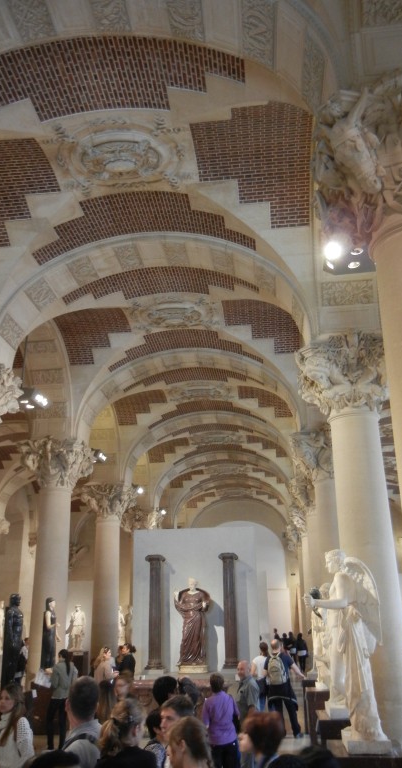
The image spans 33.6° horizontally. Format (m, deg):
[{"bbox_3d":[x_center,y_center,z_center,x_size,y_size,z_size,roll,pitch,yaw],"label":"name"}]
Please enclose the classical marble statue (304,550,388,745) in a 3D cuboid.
[{"bbox_3d":[1.477,2.726,6.990,0.760,1.860,0.650,-3,-20,6],"label":"classical marble statue"}]

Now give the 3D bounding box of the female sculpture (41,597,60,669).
[{"bbox_3d":[-3.332,5.523,14.702,0.420,1.540,0.400,-3,-20,6],"label":"female sculpture"}]

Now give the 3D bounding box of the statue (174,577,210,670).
[{"bbox_3d":[-0.209,5.630,15.811,0.870,2.036,0.564,-3,-20,6],"label":"statue"}]

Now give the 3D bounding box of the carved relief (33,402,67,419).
[{"bbox_3d":[-3.866,0.682,17.146,0.846,0.412,0.087,-3,0,6],"label":"carved relief"}]

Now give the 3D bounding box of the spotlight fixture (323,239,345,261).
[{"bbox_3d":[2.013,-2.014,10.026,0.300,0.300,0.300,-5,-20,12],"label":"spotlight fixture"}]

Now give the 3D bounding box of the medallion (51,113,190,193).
[{"bbox_3d":[-1.251,-3.393,10.159,1.900,0.320,1.650,-3,-20,6],"label":"medallion"}]

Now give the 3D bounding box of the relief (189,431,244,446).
[{"bbox_3d":[0.622,2.030,25.741,2.007,0.260,1.736,-3,-20,6],"label":"relief"}]

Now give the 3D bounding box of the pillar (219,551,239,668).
[{"bbox_3d":[0.696,5.369,15.853,0.467,2.616,0.467,-3,-20,6],"label":"pillar"}]

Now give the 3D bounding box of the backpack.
[{"bbox_3d":[1.525,5.681,13.262,0.360,0.550,0.270,-3,-20,6],"label":"backpack"}]

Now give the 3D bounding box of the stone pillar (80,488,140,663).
[{"bbox_3d":[-3.072,6.520,21.637,1.628,6.575,1.628,-3,-20,6],"label":"stone pillar"}]

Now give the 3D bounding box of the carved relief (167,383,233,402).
[{"bbox_3d":[-0.002,0.299,20.659,1.900,0.320,1.650,-3,-20,6],"label":"carved relief"}]

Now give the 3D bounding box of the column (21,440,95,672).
[{"bbox_3d":[-3.711,4.623,16.593,1.600,6.750,1.600,-3,-20,6],"label":"column"}]

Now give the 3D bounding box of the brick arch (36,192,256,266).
[{"bbox_3d":[-1.054,-2.739,11.575,3.993,0.716,1.194,-3,-20,6],"label":"brick arch"}]

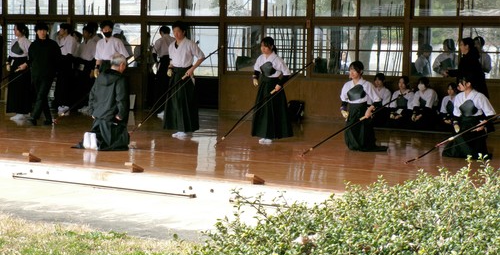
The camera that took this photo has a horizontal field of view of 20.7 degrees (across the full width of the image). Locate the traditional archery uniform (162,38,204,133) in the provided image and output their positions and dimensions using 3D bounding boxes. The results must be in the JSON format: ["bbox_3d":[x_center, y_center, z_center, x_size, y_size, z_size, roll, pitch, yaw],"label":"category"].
[{"bbox_3d":[-0.993,-0.627,20.500,0.620,1.380,0.420,3,5,33],"label":"traditional archery uniform"}]

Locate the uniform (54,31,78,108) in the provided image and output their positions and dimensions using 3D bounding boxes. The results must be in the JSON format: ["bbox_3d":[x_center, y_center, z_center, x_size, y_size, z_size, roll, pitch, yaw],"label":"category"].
[{"bbox_3d":[-3.290,-1.004,24.600,0.380,1.398,0.480,0,4,-15],"label":"uniform"}]

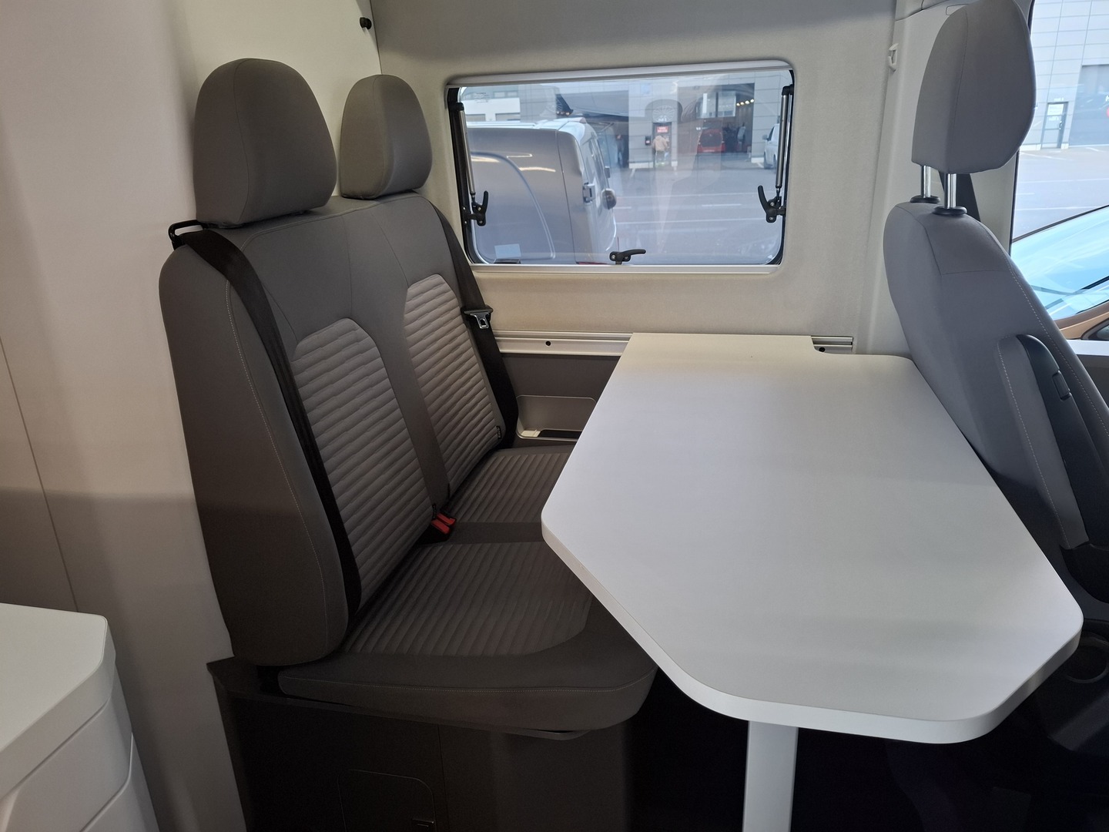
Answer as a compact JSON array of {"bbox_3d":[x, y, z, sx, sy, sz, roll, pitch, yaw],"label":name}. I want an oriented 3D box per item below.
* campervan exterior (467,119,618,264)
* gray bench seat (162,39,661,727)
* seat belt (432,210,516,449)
[{"bbox_3d":[-2.091,-1.125,5.637,5.100,1.970,1.950,2,20,12],"label":"campervan exterior"},{"bbox_3d":[-0.127,-0.132,1.311,0.706,0.914,0.823,2,20,12],"label":"gray bench seat"},{"bbox_3d":[-0.172,-0.202,1.730,0.100,0.600,0.080,-11,16,17],"label":"seat belt"}]

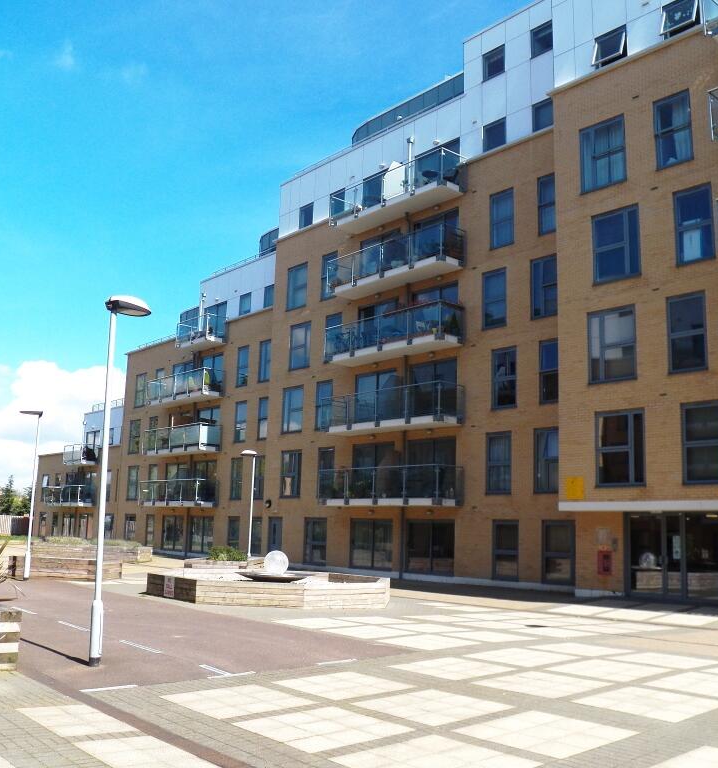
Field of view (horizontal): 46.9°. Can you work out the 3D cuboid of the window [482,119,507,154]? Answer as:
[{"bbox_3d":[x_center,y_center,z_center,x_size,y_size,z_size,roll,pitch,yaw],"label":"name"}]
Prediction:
[{"bbox_3d":[4.857,-8.787,29.423,0.120,1.030,1.060,8,-11,-39],"label":"window"}]

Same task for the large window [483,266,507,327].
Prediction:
[{"bbox_3d":[4.721,-2.909,28.614,0.180,2.071,1.035,10,-13,-41],"label":"large window"}]

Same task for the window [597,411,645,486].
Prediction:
[{"bbox_3d":[6.991,1.725,22.124,0.120,2.050,1.460,11,-13,-41],"label":"window"}]

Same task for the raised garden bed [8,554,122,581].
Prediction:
[{"bbox_3d":[-8.683,5.412,24.233,3.080,0.570,2.000,1,-10,4],"label":"raised garden bed"}]

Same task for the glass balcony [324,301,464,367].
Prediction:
[{"bbox_3d":[1.172,-1.732,31.383,1.250,1.450,6.310,10,-13,-41],"label":"glass balcony"}]

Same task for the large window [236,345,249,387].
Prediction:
[{"bbox_3d":[-5.758,-0.875,41.513,0.180,2.040,1.043,10,-13,-39],"label":"large window"}]

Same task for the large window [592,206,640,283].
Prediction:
[{"bbox_3d":[7.224,-3.871,23.203,0.150,1.988,1.426,11,-14,-41],"label":"large window"}]

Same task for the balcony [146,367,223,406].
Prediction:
[{"bbox_3d":[-9.501,0.270,45.090,1.250,1.370,6.250,11,-14,-40],"label":"balcony"}]

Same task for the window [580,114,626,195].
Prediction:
[{"bbox_3d":[7.077,-6.608,23.970,0.150,1.988,1.416,11,-14,-41],"label":"window"}]

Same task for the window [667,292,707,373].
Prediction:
[{"bbox_3d":[8.406,-1.288,21.158,0.180,2.028,1.033,10,-13,-41],"label":"window"}]

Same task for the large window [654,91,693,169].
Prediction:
[{"bbox_3d":[8.353,-6.698,21.939,0.120,1.990,1.030,8,-11,-39],"label":"large window"}]

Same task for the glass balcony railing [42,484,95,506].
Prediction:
[{"bbox_3d":[-20.240,7.908,57.769,1.250,1.410,6.134,10,-13,-39],"label":"glass balcony railing"}]

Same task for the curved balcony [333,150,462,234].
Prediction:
[{"bbox_3d":[1.340,-7.404,32.599,1.350,1.420,6.380,11,-14,-41],"label":"curved balcony"}]

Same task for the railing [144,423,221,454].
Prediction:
[{"bbox_3d":[-9.660,3.123,44.898,1.330,1.420,6.350,11,-14,-41],"label":"railing"}]

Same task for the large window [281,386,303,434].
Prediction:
[{"bbox_3d":[-2.897,1.159,36.681,0.150,2.018,1.416,11,-14,-41],"label":"large window"}]

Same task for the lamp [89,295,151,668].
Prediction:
[{"bbox_3d":[-2.786,1.091,9.832,0.600,4.300,0.270,9,-13,-36],"label":"lamp"}]

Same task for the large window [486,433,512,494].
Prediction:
[{"bbox_3d":[4.639,2.636,27.313,0.130,2.016,1.025,11,-14,-40],"label":"large window"}]

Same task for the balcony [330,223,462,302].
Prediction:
[{"bbox_3d":[1.300,-4.577,32.036,1.185,1.390,6.625,8,-11,-39],"label":"balcony"}]

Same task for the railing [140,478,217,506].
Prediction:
[{"bbox_3d":[-9.600,5.839,43.859,1.300,1.320,6.150,11,-13,-41],"label":"railing"}]

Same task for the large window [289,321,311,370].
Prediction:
[{"bbox_3d":[-2.571,-1.664,36.930,0.120,2.080,1.430,11,-13,-41],"label":"large window"}]

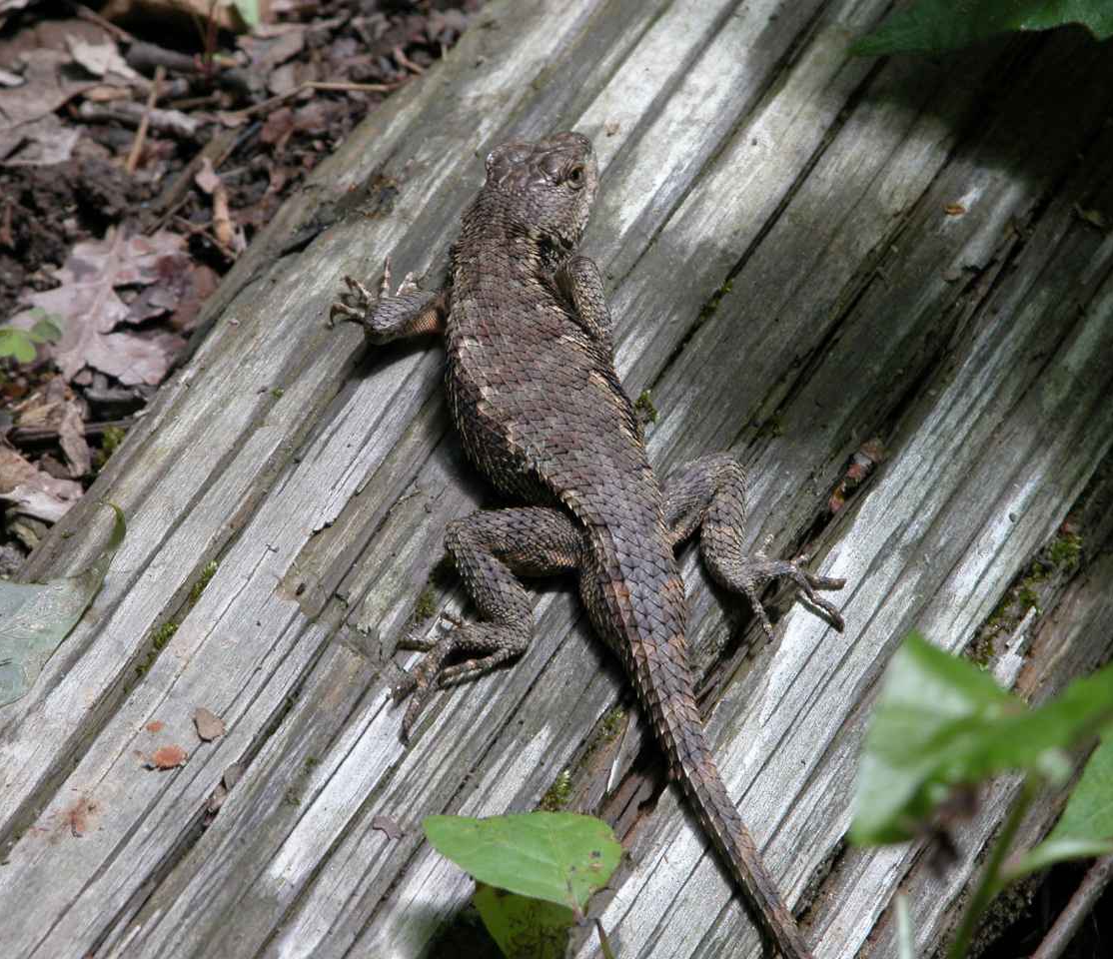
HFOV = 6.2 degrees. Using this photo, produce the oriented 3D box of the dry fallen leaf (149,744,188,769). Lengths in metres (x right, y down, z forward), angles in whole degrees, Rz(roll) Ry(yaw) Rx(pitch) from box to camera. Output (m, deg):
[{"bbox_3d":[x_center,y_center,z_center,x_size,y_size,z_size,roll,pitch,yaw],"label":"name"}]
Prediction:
[{"bbox_3d":[-0.045,0.032,1.203,0.004,0.001,0.003,0,42,0],"label":"dry fallen leaf"}]

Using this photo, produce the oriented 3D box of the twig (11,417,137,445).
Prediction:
[{"bbox_3d":[-0.061,-0.006,1.314,0.017,0.002,0.002,-4,42,-4],"label":"twig"}]

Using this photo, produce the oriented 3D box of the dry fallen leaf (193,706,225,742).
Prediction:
[{"bbox_3d":[-0.041,0.029,1.208,0.004,0.001,0.005,-3,42,-4],"label":"dry fallen leaf"}]

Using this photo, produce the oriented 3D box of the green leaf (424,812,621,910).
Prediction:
[{"bbox_3d":[-0.004,0.043,1.165,0.022,0.004,0.013,12,43,13],"label":"green leaf"}]

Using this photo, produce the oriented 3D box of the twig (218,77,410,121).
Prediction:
[{"bbox_3d":[-0.032,-0.050,1.366,0.025,0.003,0.005,-9,43,-10],"label":"twig"}]

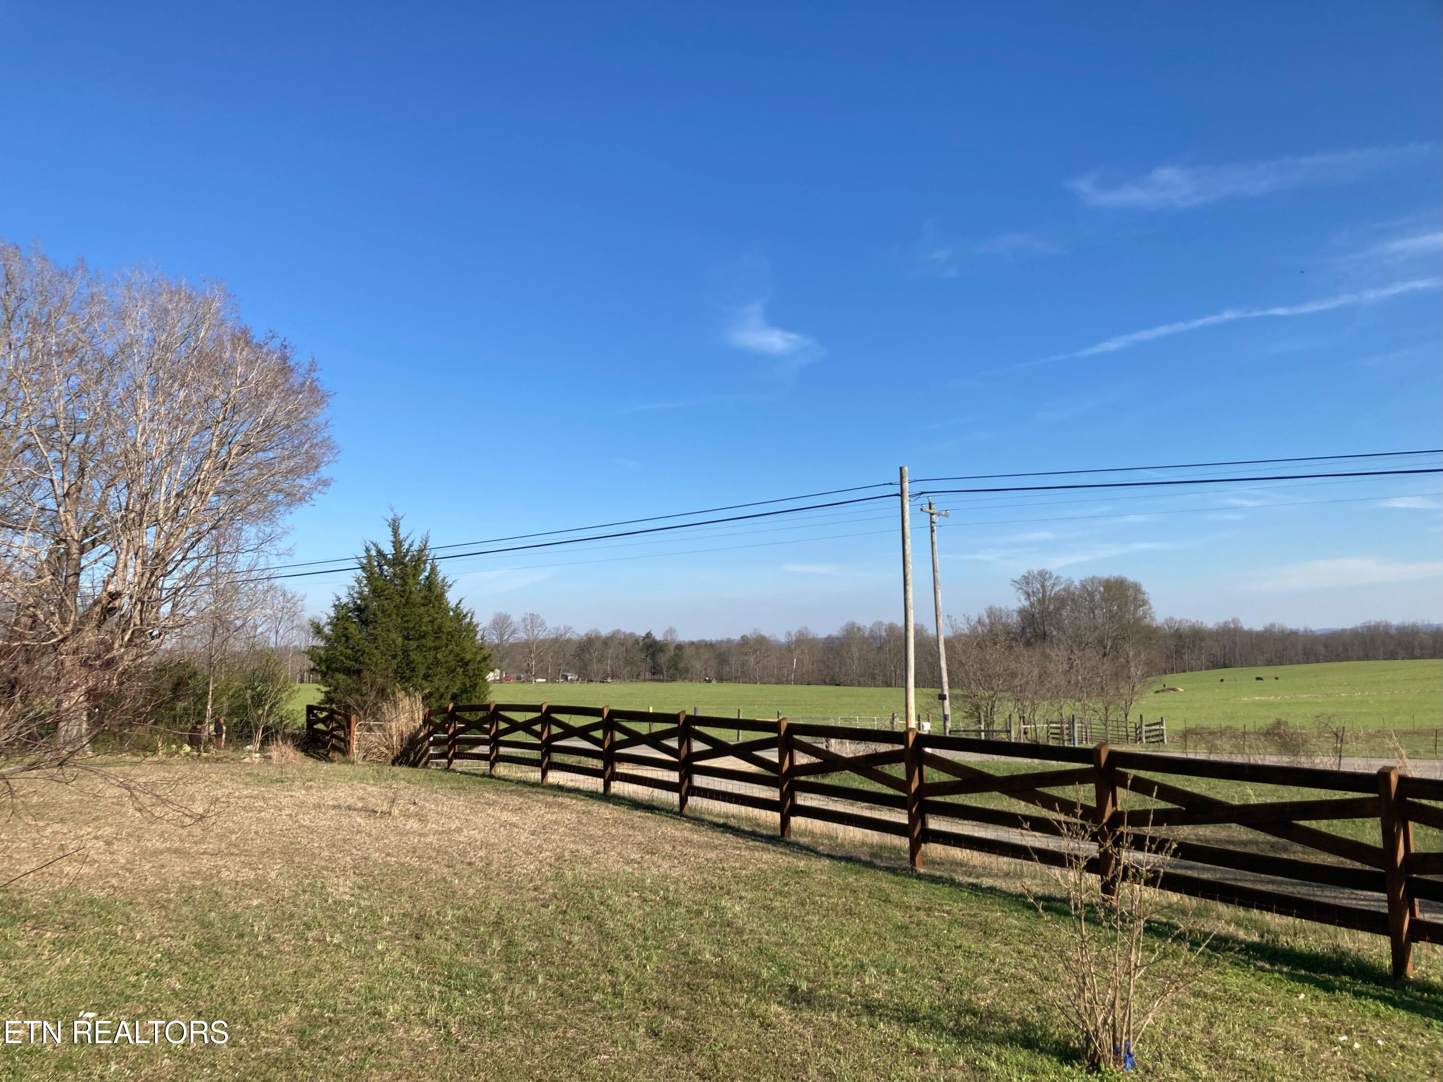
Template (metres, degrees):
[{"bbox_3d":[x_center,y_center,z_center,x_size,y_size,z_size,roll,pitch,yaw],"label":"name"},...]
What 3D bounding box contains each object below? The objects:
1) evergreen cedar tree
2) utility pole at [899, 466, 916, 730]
[{"bbox_3d":[-9.630,2.970,35.000,5.400,7.400,5.300,-1,-5,0],"label":"evergreen cedar tree"},{"bbox_3d":[4.960,1.940,31.000,0.240,7.950,0.240,-1,-5,0],"label":"utility pole"}]

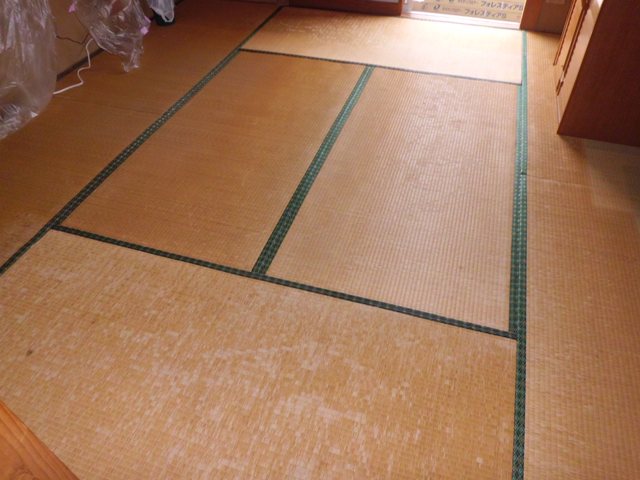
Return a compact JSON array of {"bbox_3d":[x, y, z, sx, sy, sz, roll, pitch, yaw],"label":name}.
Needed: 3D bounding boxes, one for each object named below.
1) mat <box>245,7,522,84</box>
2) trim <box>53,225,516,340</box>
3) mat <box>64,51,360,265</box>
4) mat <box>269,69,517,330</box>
[{"bbox_3d":[0.453,-1.372,3.339,1.820,0.030,0.857,12,45,13],"label":"mat"},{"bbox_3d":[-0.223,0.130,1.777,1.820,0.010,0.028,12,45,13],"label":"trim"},{"bbox_3d":[-0.381,-0.568,2.517,0.883,0.030,1.820,12,45,13],"label":"mat"},{"bbox_3d":[0.486,-0.387,2.316,0.883,0.030,1.820,12,45,13],"label":"mat"}]

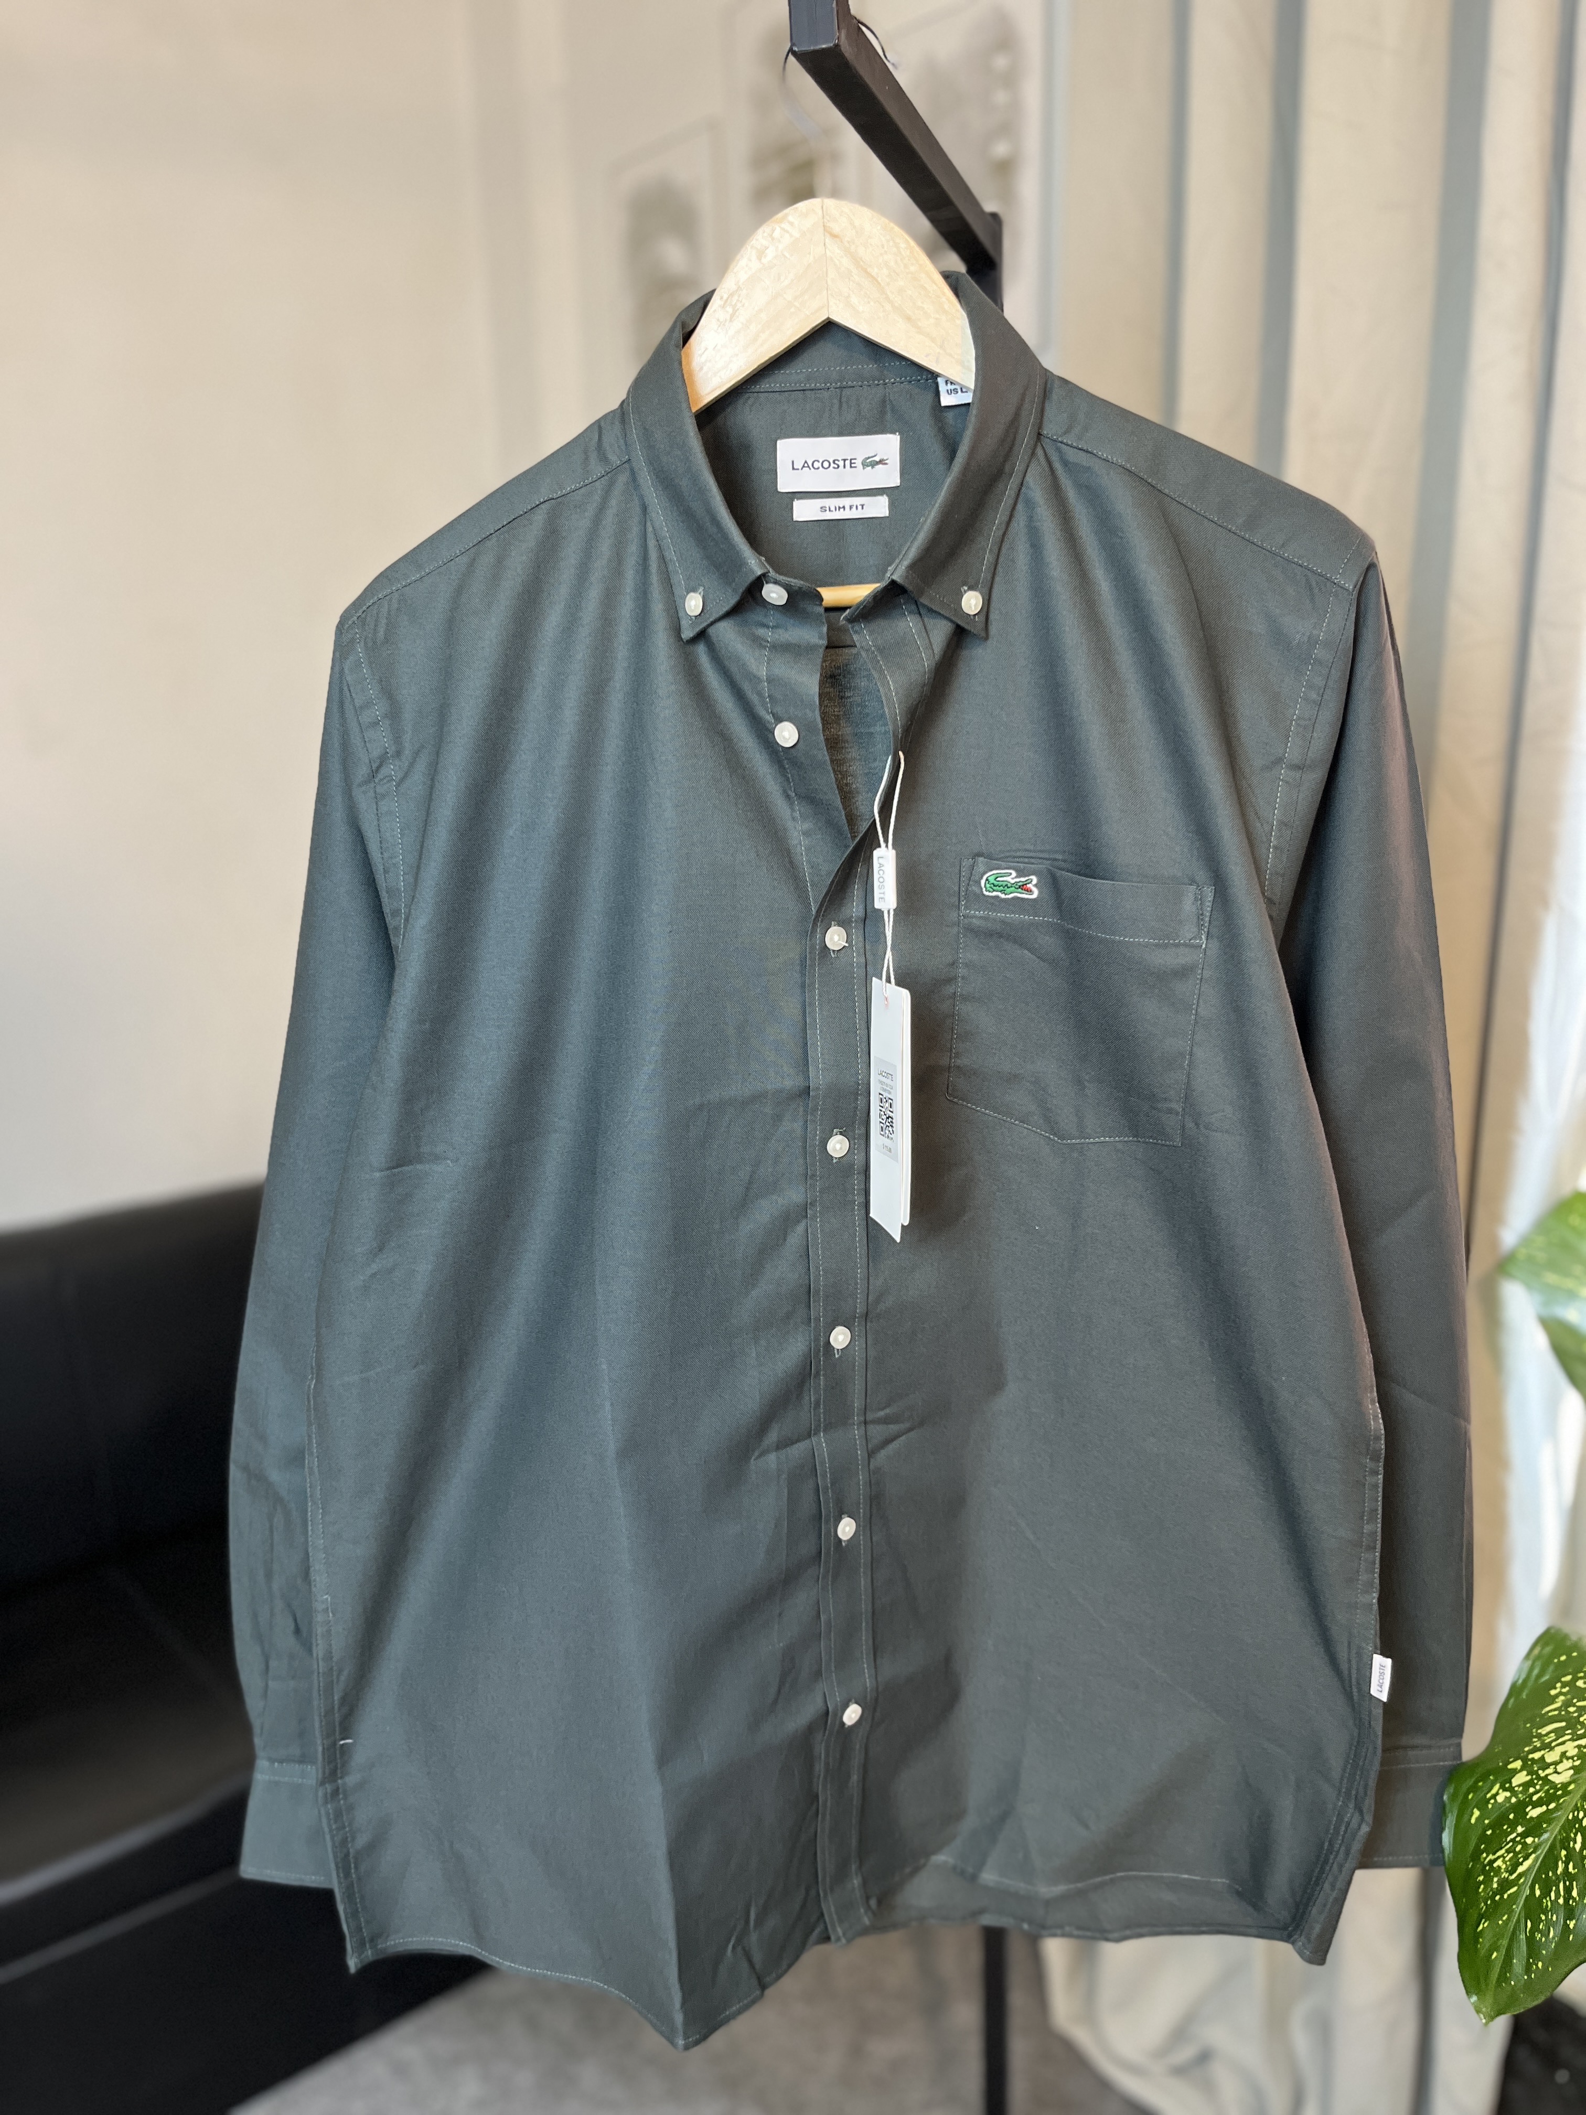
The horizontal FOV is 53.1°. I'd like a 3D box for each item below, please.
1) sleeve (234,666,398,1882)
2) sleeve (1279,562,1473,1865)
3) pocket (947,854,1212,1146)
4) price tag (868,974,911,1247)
[{"bbox_3d":[-0.240,0.117,0.842,0.115,0.670,0.100,7,11,7],"label":"sleeve"},{"bbox_3d":[0.281,0.095,0.815,0.115,0.670,0.100,-5,11,7],"label":"sleeve"},{"bbox_3d":[0.136,-0.028,0.763,0.120,0.130,0.020,5,10,2],"label":"pocket"},{"bbox_3d":[0.044,0.024,0.732,0.006,0.115,0.042,-5,11,-22],"label":"price tag"}]

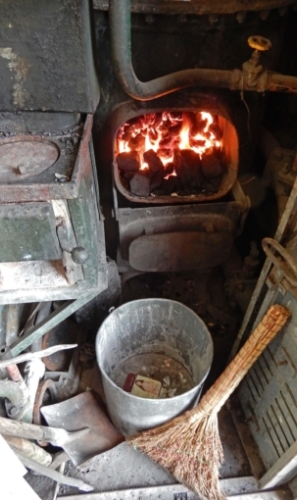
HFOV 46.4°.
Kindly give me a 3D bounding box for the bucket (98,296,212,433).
[{"bbox_3d":[0.016,0.360,1.033,0.312,0.305,0.312,1,45,-1],"label":"bucket"}]

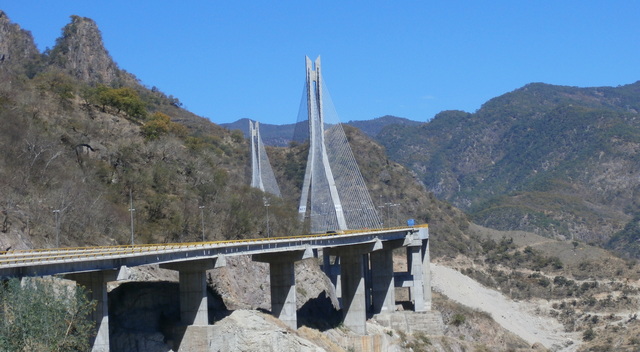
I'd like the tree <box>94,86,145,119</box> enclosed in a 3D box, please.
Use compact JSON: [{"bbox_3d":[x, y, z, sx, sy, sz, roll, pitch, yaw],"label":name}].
[{"bbox_3d":[-73.267,-26.993,550.000,18.500,11.700,14.500,-2,1,-7],"label":"tree"}]

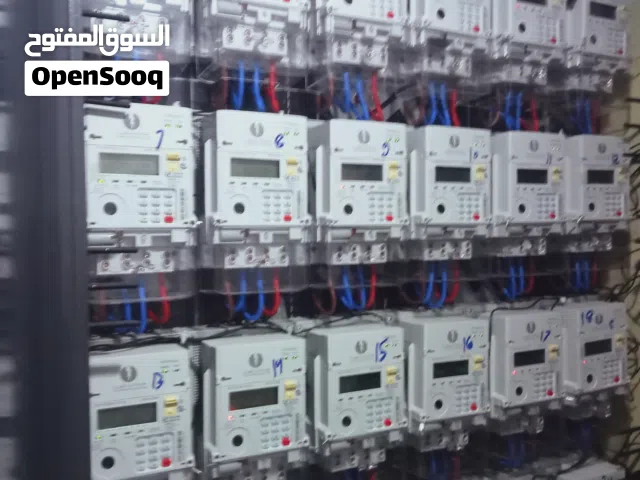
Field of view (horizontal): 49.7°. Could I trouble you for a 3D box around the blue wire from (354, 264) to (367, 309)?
[{"bbox_3d":[0.057,0.067,0.967,0.014,0.066,0.012,-1,2,-29],"label":"blue wire"}]

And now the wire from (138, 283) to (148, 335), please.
[{"bbox_3d":[-0.210,0.083,0.820,0.010,0.061,0.012,-1,2,-29],"label":"wire"}]

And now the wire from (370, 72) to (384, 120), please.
[{"bbox_3d":[0.086,-0.216,1.038,0.015,0.072,0.016,-1,2,-29],"label":"wire"}]

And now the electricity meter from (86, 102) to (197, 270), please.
[{"bbox_3d":[-0.231,-0.062,0.862,0.138,0.201,0.064,-2,2,-29],"label":"electricity meter"}]

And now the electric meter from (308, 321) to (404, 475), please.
[{"bbox_3d":[0.055,0.231,1.021,0.138,0.201,0.064,-2,2,-29],"label":"electric meter"}]

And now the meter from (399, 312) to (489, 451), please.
[{"bbox_3d":[0.186,0.213,1.034,0.130,0.195,0.064,-1,2,-29],"label":"meter"}]

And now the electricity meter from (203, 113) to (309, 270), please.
[{"bbox_3d":[-0.087,-0.066,0.940,0.138,0.201,0.064,-2,2,-29],"label":"electricity meter"}]

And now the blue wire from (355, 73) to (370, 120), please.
[{"bbox_3d":[0.063,-0.212,1.025,0.018,0.068,0.016,-1,2,-29],"label":"blue wire"}]

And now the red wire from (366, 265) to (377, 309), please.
[{"bbox_3d":[0.071,0.064,0.946,0.009,0.059,0.013,-1,2,-29],"label":"red wire"}]

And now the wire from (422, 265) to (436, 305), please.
[{"bbox_3d":[0.174,0.072,1.097,0.017,0.067,0.016,-2,3,-29],"label":"wire"}]

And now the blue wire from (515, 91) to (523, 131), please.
[{"bbox_3d":[0.319,-0.208,1.110,0.011,0.071,0.012,0,2,0],"label":"blue wire"}]

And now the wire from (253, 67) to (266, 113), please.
[{"bbox_3d":[-0.082,-0.205,0.940,0.013,0.063,0.016,-1,2,-28],"label":"wire"}]

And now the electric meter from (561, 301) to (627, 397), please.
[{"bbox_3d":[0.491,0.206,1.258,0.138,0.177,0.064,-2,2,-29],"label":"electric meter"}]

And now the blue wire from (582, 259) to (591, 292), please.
[{"bbox_3d":[0.459,0.061,1.189,0.011,0.060,0.012,-1,2,-29],"label":"blue wire"}]

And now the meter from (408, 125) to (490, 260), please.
[{"bbox_3d":[0.182,-0.066,0.991,0.126,0.182,0.057,-1,2,-29],"label":"meter"}]

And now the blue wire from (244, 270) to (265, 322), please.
[{"bbox_3d":[-0.082,0.070,0.862,0.018,0.064,0.019,-1,2,-29],"label":"blue wire"}]

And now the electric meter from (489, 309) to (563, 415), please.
[{"bbox_3d":[0.314,0.187,1.072,0.122,0.150,0.055,-1,2,-29],"label":"electric meter"}]

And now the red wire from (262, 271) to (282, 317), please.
[{"bbox_3d":[-0.066,0.074,0.956,0.019,0.064,0.022,-1,2,-28],"label":"red wire"}]

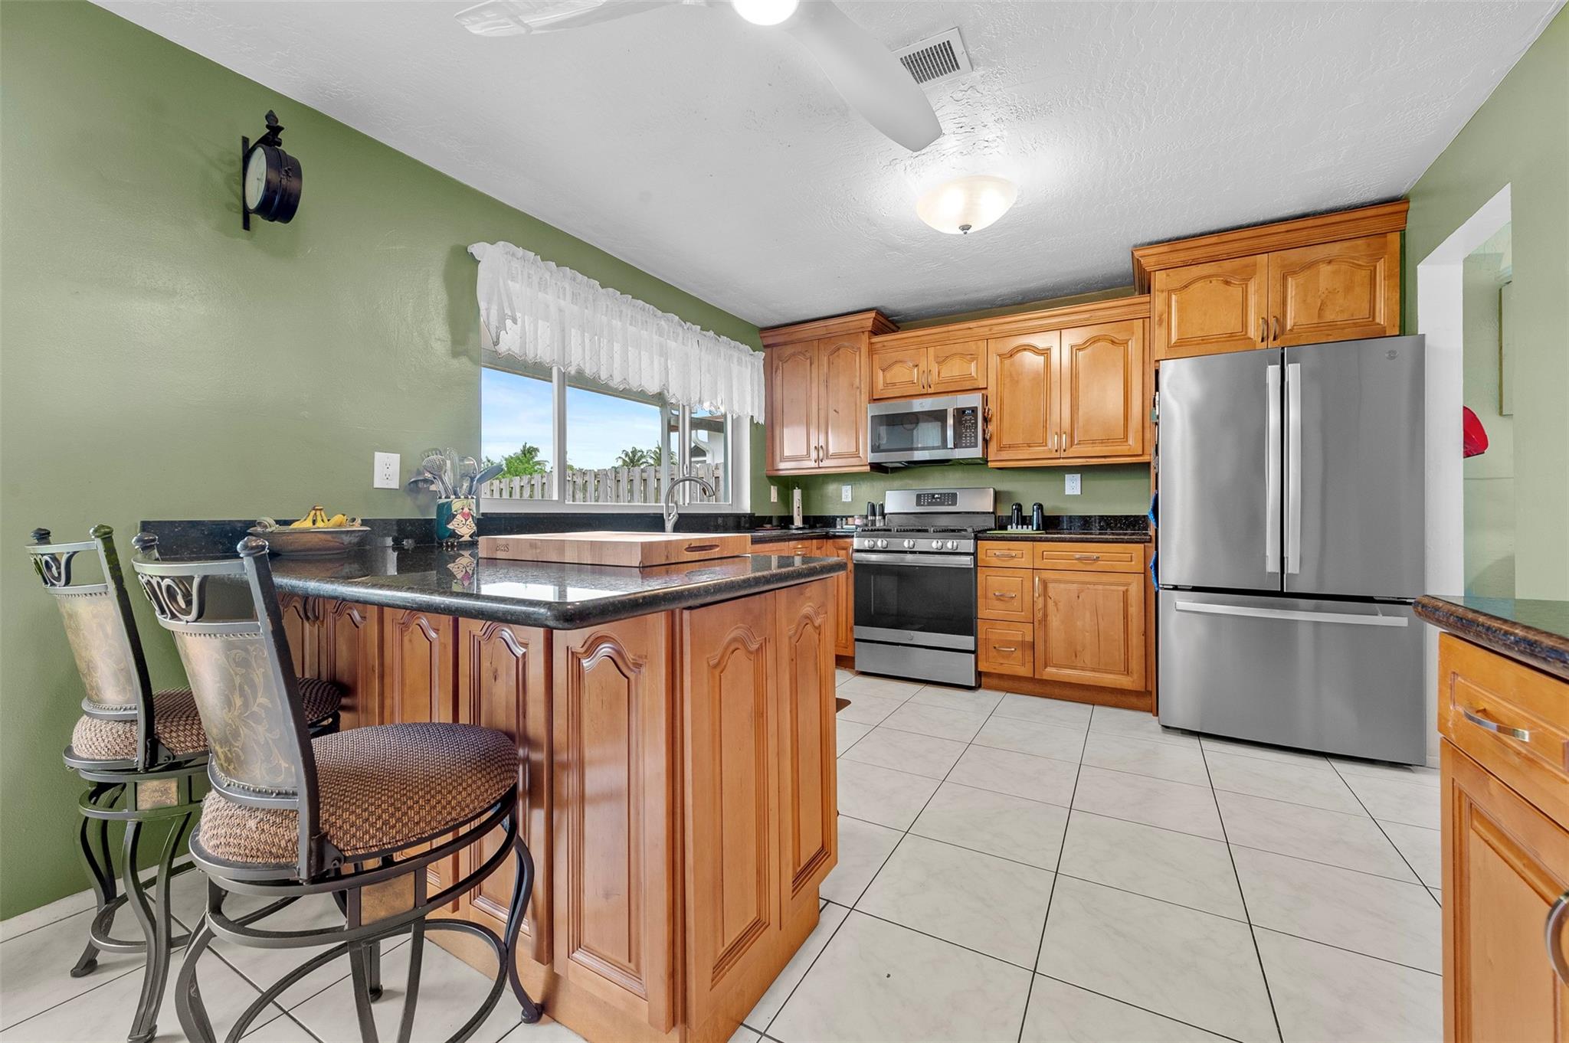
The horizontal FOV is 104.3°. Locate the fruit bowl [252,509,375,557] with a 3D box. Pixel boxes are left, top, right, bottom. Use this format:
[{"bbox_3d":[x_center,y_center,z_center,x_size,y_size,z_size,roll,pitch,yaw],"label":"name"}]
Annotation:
[{"bbox_3d":[-1.451,0.034,1.865,0.300,0.130,0.300,0,1,30],"label":"fruit bowl"}]

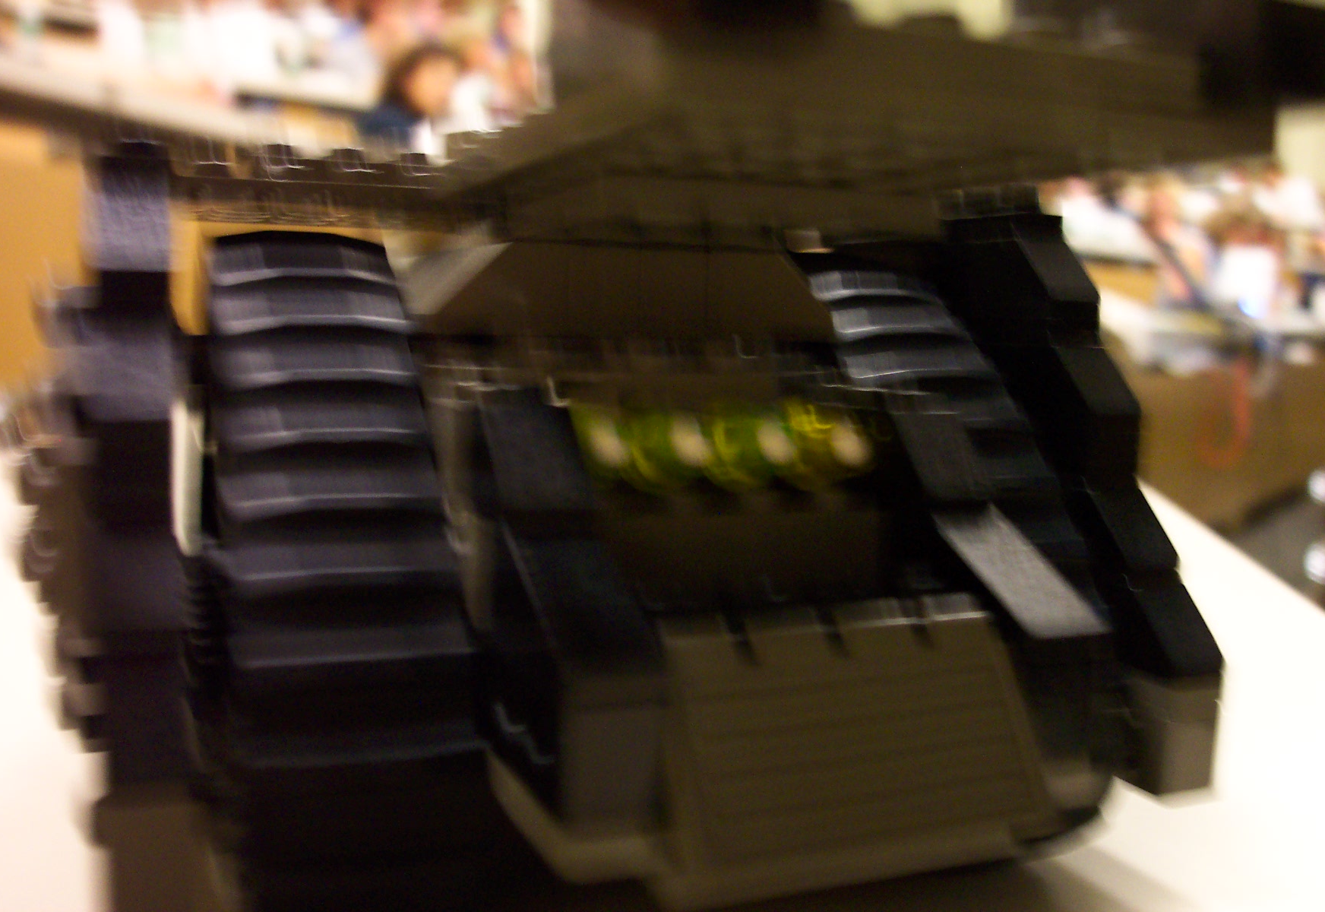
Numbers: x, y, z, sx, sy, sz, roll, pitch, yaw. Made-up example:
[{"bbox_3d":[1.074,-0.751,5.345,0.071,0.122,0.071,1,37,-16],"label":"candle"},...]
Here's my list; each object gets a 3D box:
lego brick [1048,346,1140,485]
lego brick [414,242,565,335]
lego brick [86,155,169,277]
[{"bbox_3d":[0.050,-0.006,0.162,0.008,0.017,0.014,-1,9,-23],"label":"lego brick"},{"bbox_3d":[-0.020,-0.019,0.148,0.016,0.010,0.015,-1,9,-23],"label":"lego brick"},{"bbox_3d":[-0.051,-0.022,0.125,0.008,0.012,0.014,-1,9,-23],"label":"lego brick"}]

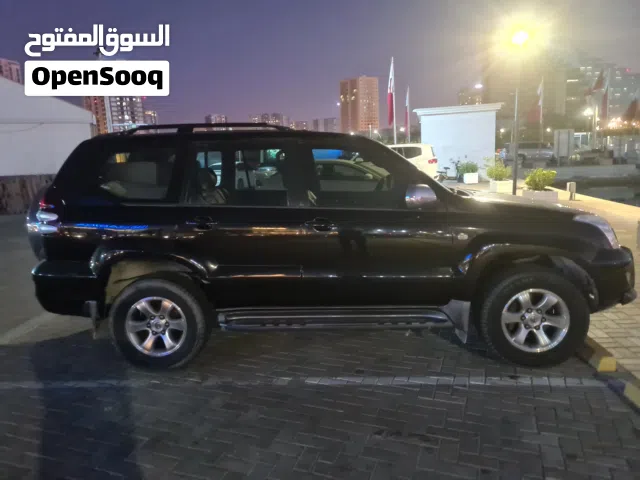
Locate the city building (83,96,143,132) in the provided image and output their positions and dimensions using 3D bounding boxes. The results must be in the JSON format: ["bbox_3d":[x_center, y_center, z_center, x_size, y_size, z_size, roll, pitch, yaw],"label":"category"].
[{"bbox_3d":[-147.473,-78.217,347.791,36.000,57.600,28.000,-6,10,-22],"label":"city building"}]

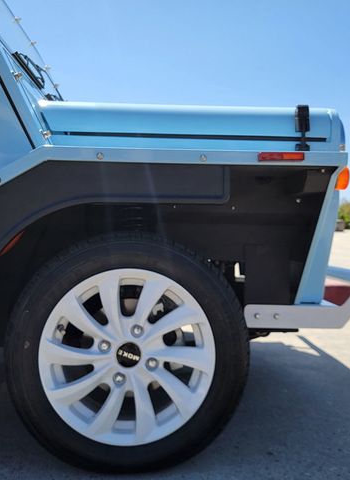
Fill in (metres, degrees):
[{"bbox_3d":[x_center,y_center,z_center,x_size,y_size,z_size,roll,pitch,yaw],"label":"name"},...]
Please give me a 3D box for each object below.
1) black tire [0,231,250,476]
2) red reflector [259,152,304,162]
[{"bbox_3d":[-0.108,0.253,1.053,0.557,0.555,0.170,0,4,-1],"label":"black tire"},{"bbox_3d":[0.231,-0.179,0.963,0.100,0.019,0.012,0,4,-1],"label":"red reflector"}]

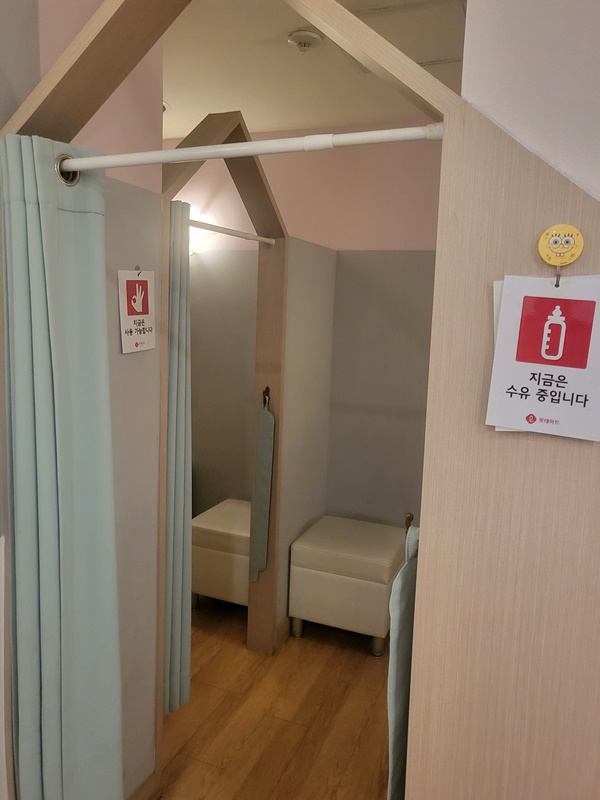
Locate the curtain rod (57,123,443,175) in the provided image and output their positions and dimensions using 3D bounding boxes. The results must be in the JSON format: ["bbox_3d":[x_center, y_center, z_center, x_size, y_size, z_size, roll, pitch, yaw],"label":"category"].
[{"bbox_3d":[-0.148,-0.446,1.075,0.800,0.025,0.025,5,8,21],"label":"curtain rod"}]

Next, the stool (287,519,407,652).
[{"bbox_3d":[0.252,0.873,2.871,0.459,0.439,0.474,5,8,21],"label":"stool"}]

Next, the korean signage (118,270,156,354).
[{"bbox_3d":[-0.413,-0.226,1.542,0.009,0.207,0.145,5,11,21],"label":"korean signage"}]

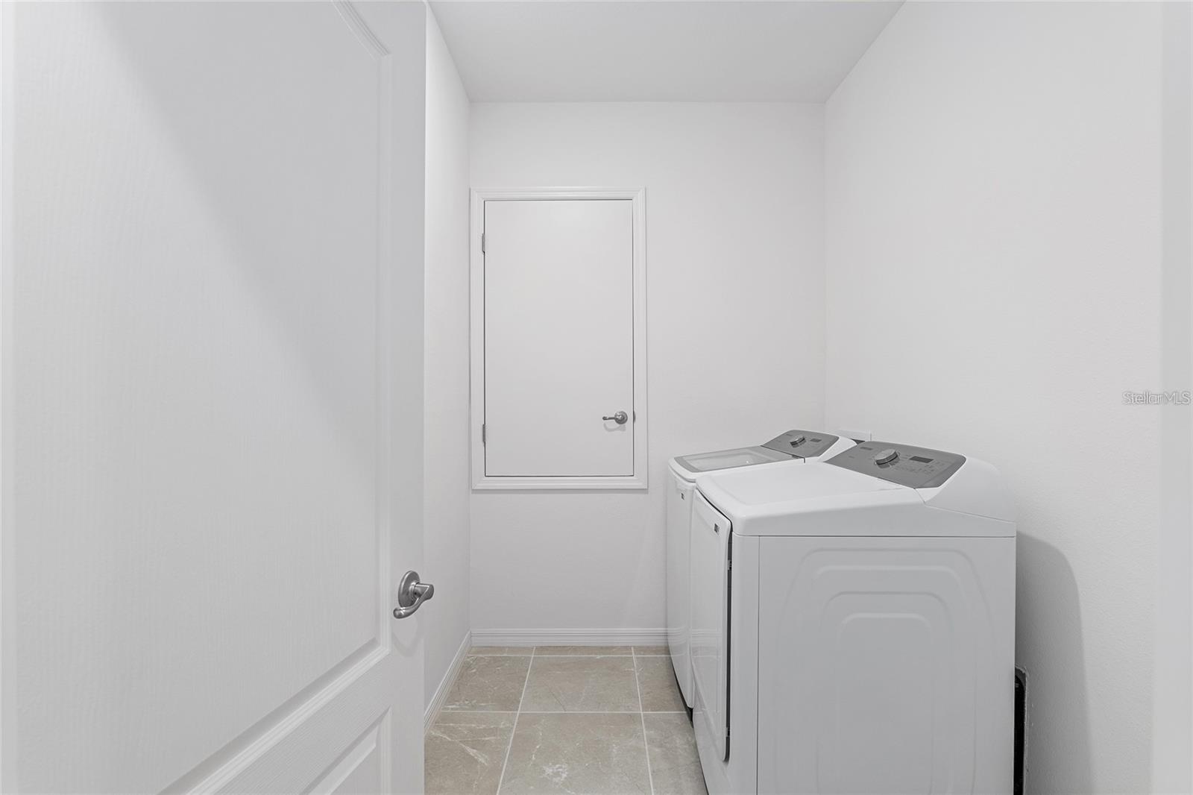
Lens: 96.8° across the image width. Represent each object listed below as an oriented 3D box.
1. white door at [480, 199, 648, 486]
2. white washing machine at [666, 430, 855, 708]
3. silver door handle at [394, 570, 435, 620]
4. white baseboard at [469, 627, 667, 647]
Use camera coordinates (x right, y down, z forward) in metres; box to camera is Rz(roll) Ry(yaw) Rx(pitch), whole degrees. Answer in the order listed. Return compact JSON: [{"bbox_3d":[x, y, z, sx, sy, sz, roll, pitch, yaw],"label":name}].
[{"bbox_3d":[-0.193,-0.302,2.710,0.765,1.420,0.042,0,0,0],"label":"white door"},{"bbox_3d":[0.705,0.720,2.360,0.710,1.110,0.670,0,0,0],"label":"white washing machine"},{"bbox_3d":[-0.326,0.351,0.928,0.064,0.067,0.135,0,0,14],"label":"silver door handle"},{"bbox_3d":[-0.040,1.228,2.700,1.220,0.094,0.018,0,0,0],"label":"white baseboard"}]

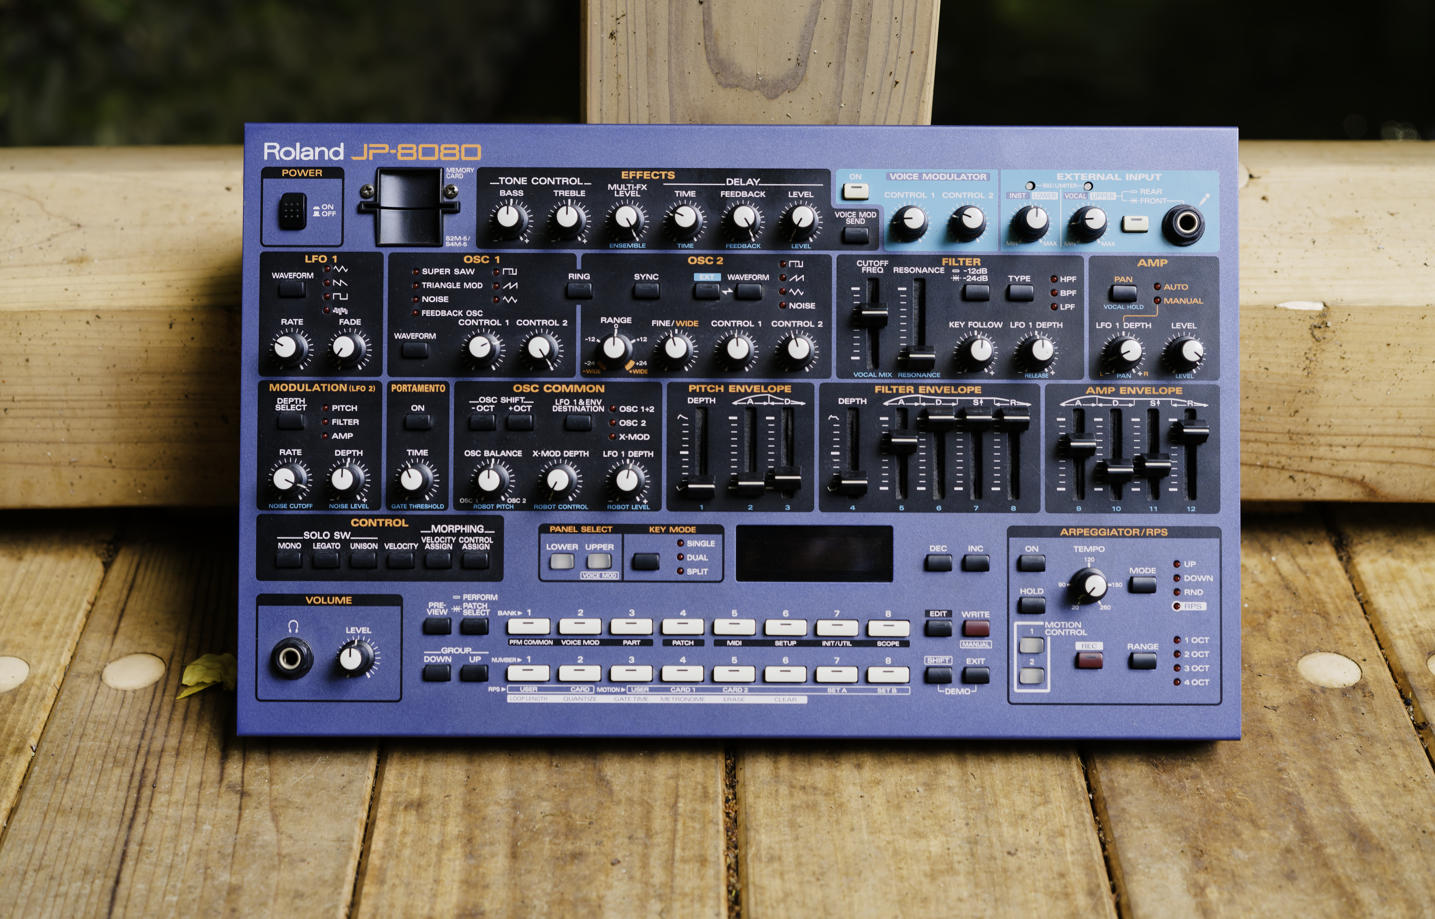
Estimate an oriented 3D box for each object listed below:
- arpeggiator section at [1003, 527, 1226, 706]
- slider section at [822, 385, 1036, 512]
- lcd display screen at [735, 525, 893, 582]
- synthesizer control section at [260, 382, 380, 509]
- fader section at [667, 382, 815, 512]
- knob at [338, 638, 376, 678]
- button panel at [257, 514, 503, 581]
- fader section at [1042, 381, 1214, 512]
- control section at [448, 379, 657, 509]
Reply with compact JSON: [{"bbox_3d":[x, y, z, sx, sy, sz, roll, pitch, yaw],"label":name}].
[{"bbox_3d":[0.169,0.066,0.924,0.091,0.076,0.018,0,-2,0],"label":"arpeggiator section"},{"bbox_3d":[0.091,-0.005,0.930,0.094,0.056,0.012,0,-2,0],"label":"slider section"},{"bbox_3d":[0.042,0.040,0.935,0.067,0.024,0.004,0,-2,0],"label":"lcd display screen"},{"bbox_3d":[-0.169,-0.006,0.927,0.053,0.056,0.018,0,-2,0],"label":"synthesizer control section"},{"bbox_3d":[0.010,-0.005,0.930,0.063,0.055,0.012,0,-2,0],"label":"fader section"},{"bbox_3d":[-0.153,0.085,0.923,0.016,0.016,0.017,0,-2,0],"label":"knob"},{"bbox_3d":[-0.143,0.038,0.932,0.105,0.029,0.005,0,-2,0],"label":"button panel"},{"bbox_3d":[0.177,-0.005,0.929,0.074,0.055,0.012,0,-2,0],"label":"fader section"},{"bbox_3d":[-0.068,-0.006,0.927,0.089,0.056,0.018,0,-2,0],"label":"control section"}]

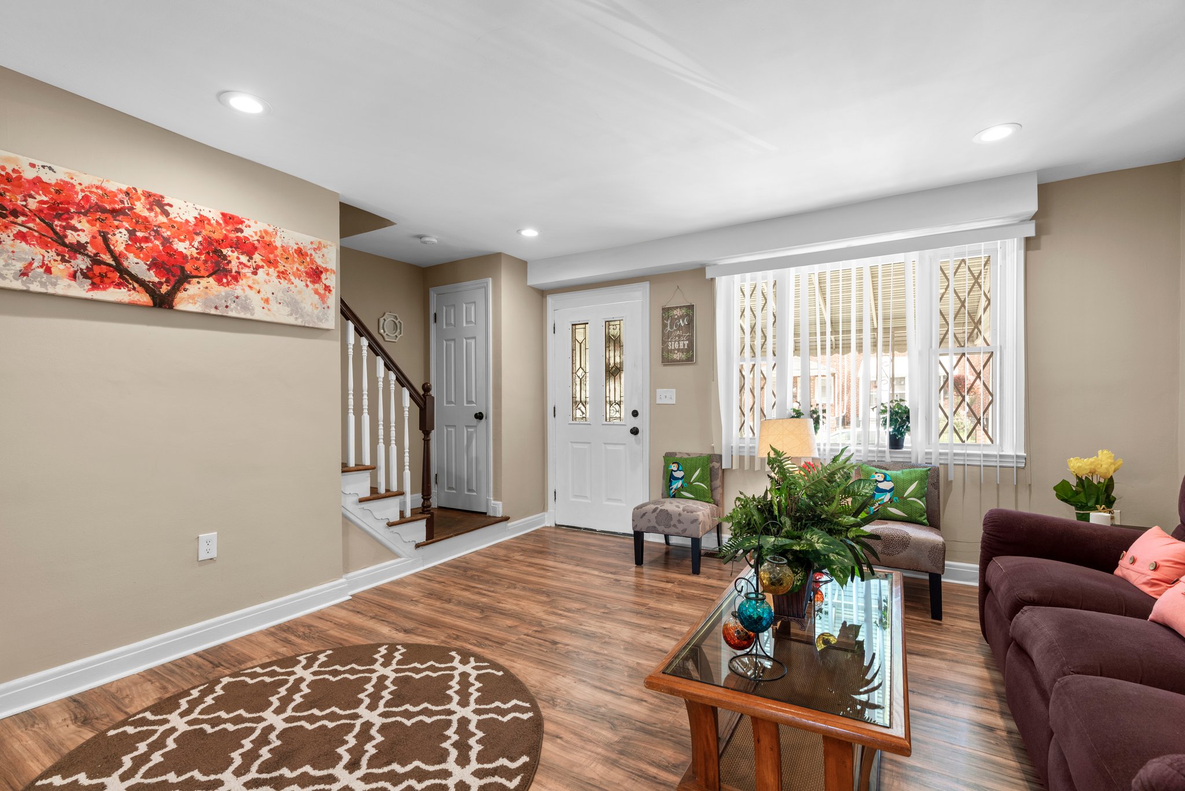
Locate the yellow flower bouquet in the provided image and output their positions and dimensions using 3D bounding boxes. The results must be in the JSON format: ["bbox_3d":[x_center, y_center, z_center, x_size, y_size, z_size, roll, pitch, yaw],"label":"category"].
[{"bbox_3d":[2.702,0.513,2.869,0.280,0.430,0.270,-1,-1,31],"label":"yellow flower bouquet"}]

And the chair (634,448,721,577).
[{"bbox_3d":[0.668,0.838,3.961,0.510,0.770,0.660,-1,-1,31],"label":"chair"}]

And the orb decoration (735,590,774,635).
[{"bbox_3d":[0.454,0.606,1.470,0.103,0.115,0.103,-1,-1,31],"label":"orb decoration"}]

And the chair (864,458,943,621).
[{"bbox_3d":[1.832,0.822,3.205,0.510,0.770,0.670,-1,-1,31],"label":"chair"}]

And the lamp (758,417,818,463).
[{"bbox_3d":[1.326,0.446,3.566,0.410,0.600,0.410,-1,-1,31],"label":"lamp"}]

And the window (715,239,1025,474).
[{"bbox_3d":[1.788,-0.215,3.651,1.915,1.512,0.100,-1,-1,31],"label":"window"}]

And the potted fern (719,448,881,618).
[{"bbox_3d":[0.737,0.489,1.869,0.550,0.600,0.480,-1,-1,31],"label":"potted fern"}]

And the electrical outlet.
[{"bbox_3d":[-1.873,0.737,2.567,0.010,0.126,0.077,-1,-1,31],"label":"electrical outlet"}]

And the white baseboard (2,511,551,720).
[{"bbox_3d":[-1.353,1.158,3.477,0.045,0.130,3.600,-1,-1,30],"label":"white baseboard"}]

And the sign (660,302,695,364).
[{"bbox_3d":[0.718,-0.503,4.379,0.285,0.477,0.020,-1,-1,31],"label":"sign"}]

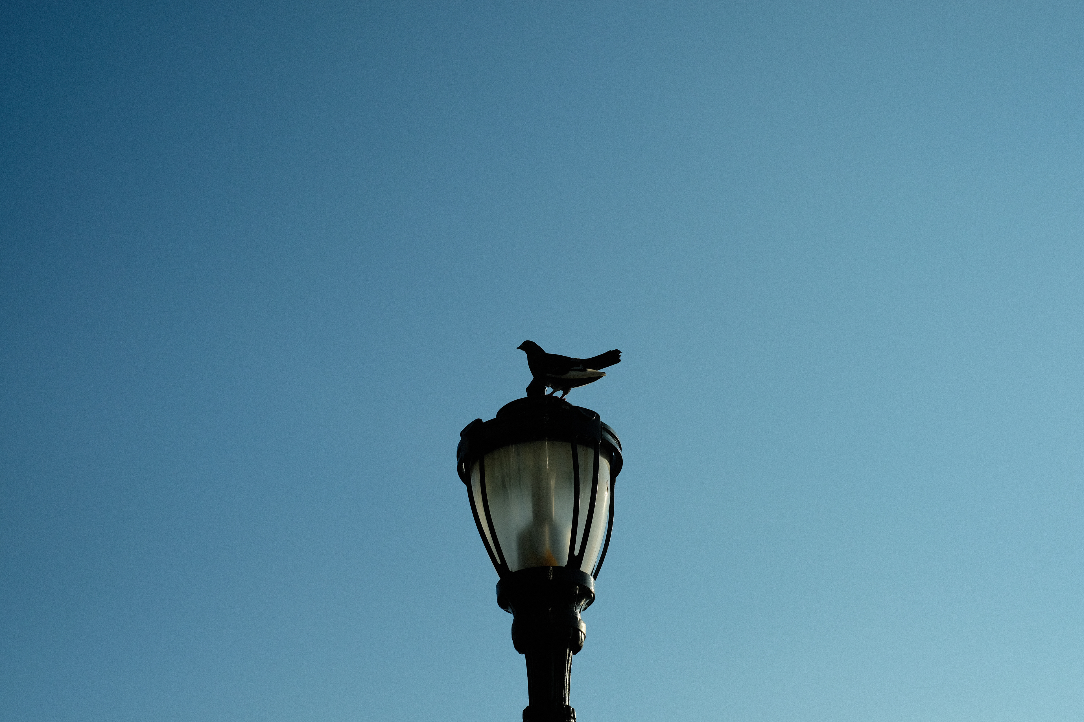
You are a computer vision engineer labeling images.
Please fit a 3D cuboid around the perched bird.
[{"bbox_3d":[0.079,0.024,4.600,0.305,0.185,0.115,-2,-29,-1],"label":"perched bird"}]

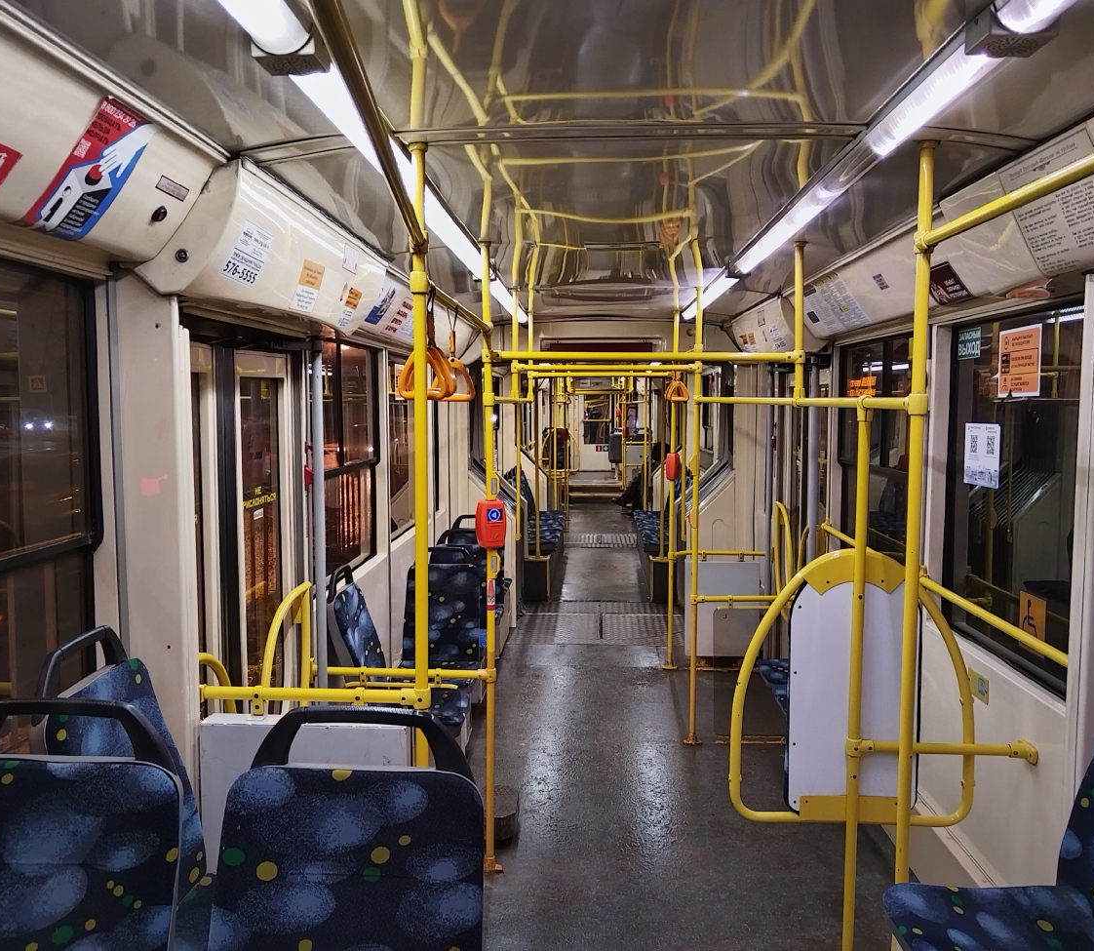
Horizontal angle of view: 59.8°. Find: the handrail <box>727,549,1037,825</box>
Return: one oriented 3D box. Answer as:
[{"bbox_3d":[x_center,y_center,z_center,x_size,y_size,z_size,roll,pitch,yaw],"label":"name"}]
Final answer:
[{"bbox_3d":[0.925,0.596,2.651,0.837,0.780,0.088,0,5,3],"label":"handrail"}]

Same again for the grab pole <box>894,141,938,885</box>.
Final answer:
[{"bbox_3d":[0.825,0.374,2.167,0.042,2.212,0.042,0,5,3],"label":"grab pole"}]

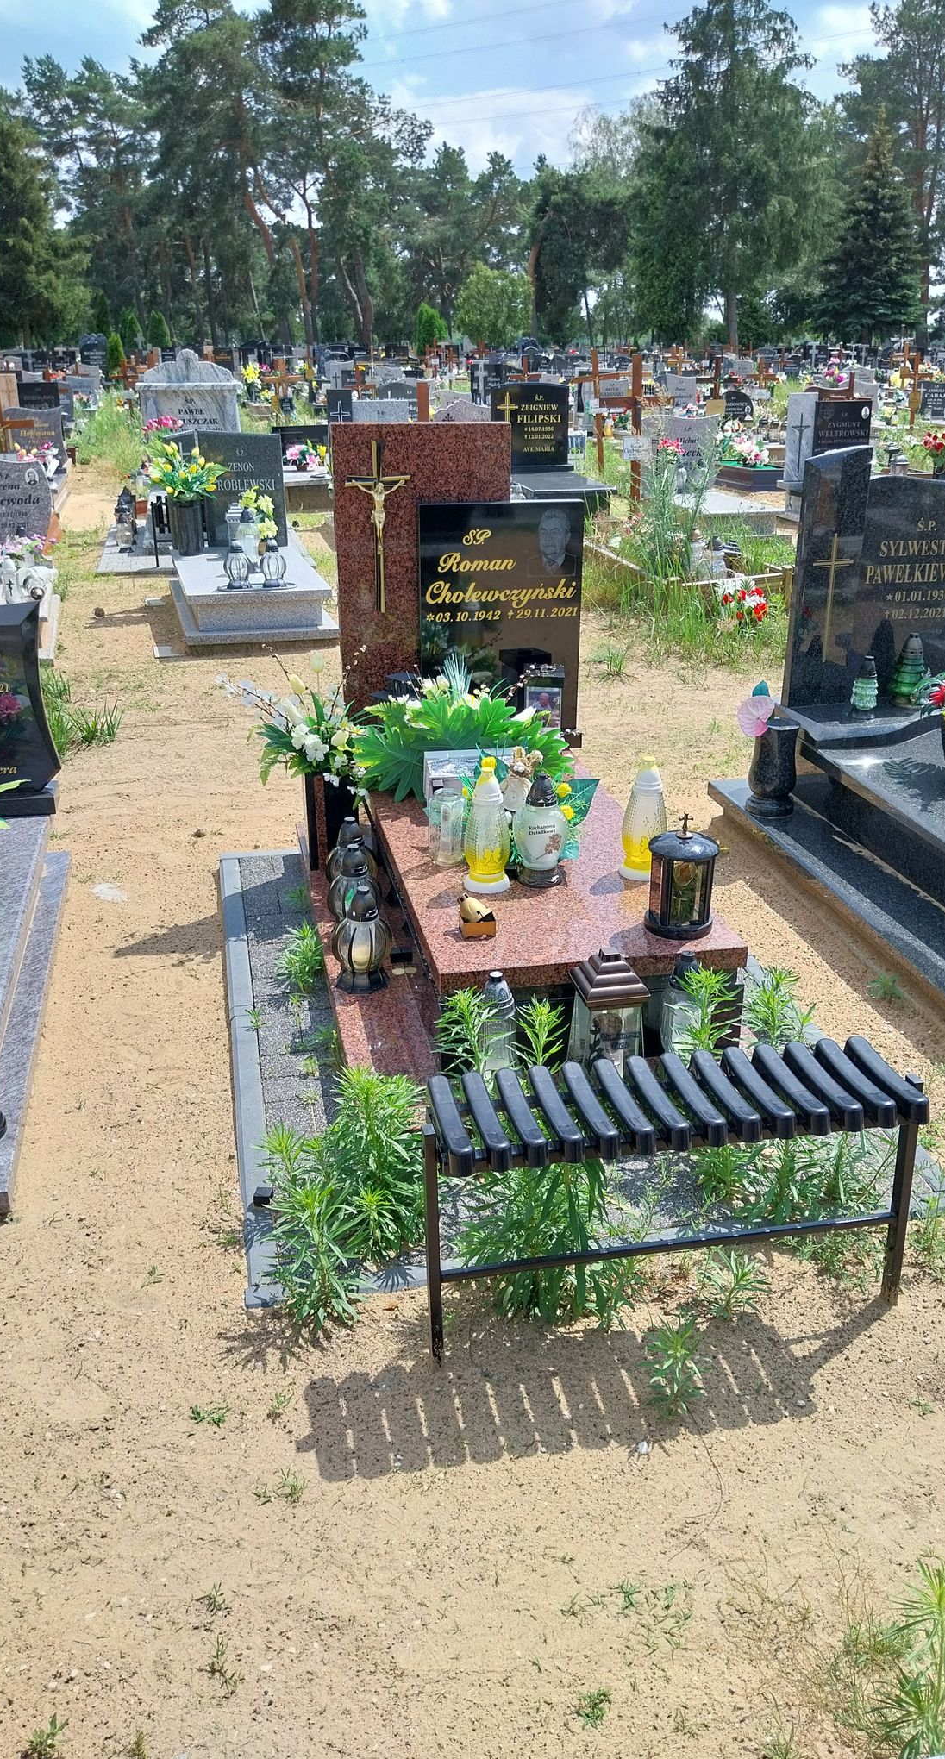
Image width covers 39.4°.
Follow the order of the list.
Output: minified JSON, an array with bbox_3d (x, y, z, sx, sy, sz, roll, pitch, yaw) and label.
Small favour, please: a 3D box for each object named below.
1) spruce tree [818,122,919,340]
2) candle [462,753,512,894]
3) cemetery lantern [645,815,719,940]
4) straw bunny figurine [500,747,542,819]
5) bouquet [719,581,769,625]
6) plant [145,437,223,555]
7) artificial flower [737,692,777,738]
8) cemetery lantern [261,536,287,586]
[{"bbox_3d":[16.078,-25.049,52.177,4.180,8.990,4.180,6,24,14],"label":"spruce tree"},{"bbox_3d":[0.035,-0.128,2.965,0.110,0.302,0.110,0,23,1],"label":"candle"},{"bbox_3d":[0.472,-0.017,2.954,0.162,0.260,0.162,-4,23,-10],"label":"cemetery lantern"},{"bbox_3d":[0.121,-0.240,3.256,0.110,0.182,0.085,-2,23,-5],"label":"straw bunny figurine"},{"bbox_3d":[1.522,-1.548,7.449,0.260,0.270,0.200,-4,23,-10],"label":"bouquet"},{"bbox_3d":[-1.935,-2.531,8.782,0.460,0.701,0.420,-4,23,-10],"label":"plant"},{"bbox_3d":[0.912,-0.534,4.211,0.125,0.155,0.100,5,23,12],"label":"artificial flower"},{"bbox_3d":[-1.096,-1.750,7.286,0.150,0.261,0.150,-4,23,-9],"label":"cemetery lantern"}]

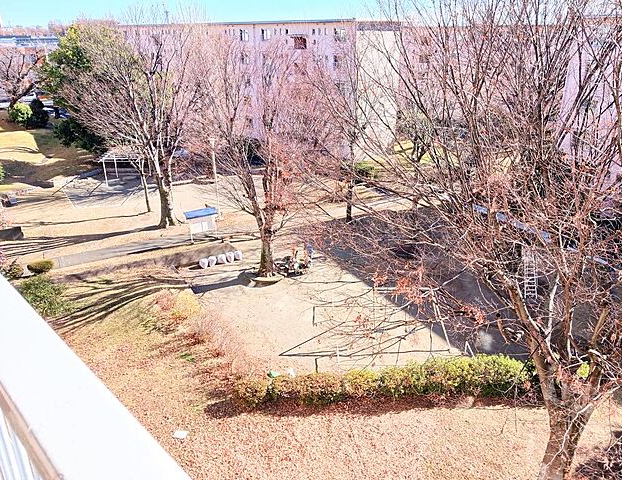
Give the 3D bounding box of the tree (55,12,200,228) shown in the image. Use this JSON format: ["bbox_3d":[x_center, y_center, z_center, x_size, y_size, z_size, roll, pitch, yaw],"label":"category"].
[{"bbox_3d":[-11.130,-6.970,31.280,8.600,13.200,8.400,-1,22,0],"label":"tree"}]

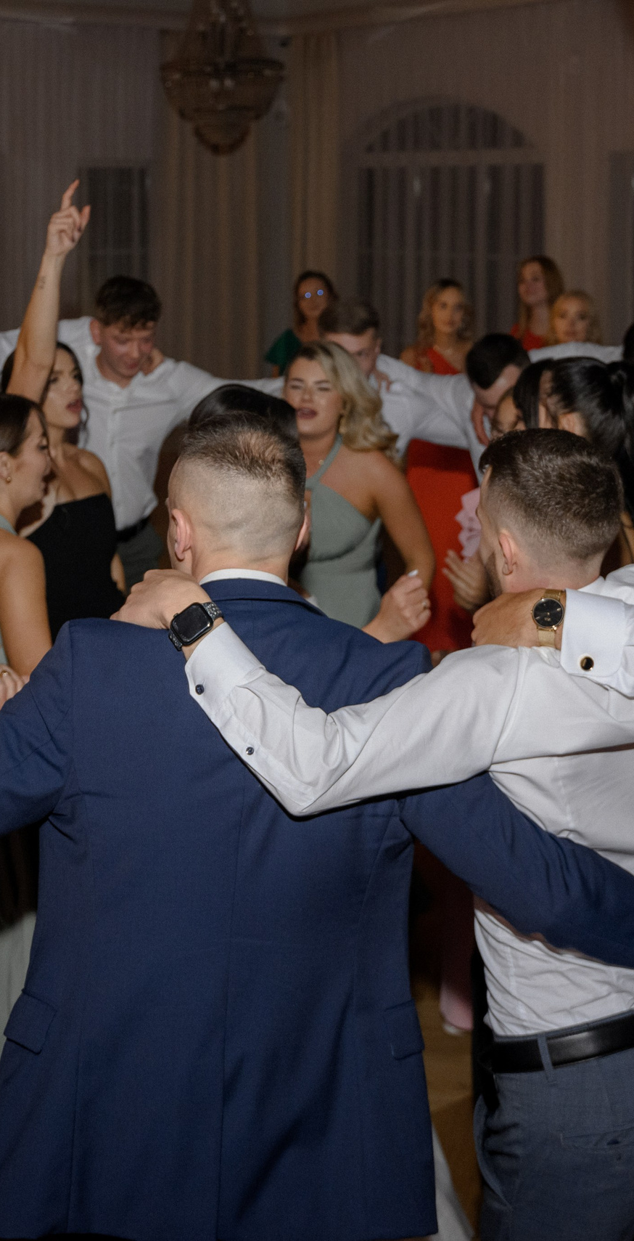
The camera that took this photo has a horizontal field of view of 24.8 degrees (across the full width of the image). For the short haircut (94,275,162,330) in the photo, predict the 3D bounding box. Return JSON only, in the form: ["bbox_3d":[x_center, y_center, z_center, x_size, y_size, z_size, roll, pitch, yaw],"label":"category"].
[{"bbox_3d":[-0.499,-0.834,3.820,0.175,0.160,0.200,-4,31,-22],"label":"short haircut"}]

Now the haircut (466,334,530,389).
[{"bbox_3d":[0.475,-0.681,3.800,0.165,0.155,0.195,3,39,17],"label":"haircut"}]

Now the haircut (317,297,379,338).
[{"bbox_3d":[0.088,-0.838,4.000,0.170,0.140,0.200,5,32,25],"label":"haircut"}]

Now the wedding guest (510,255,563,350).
[{"bbox_3d":[0.934,-0.689,6.100,0.450,1.680,0.300,5,11,23],"label":"wedding guest"}]

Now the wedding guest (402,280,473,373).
[{"bbox_3d":[0.501,-0.524,5.900,0.480,1.690,0.320,2,14,7],"label":"wedding guest"}]

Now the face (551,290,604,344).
[{"bbox_3d":[1.043,-1.209,5.800,0.190,0.230,0.190,1,14,7],"label":"face"}]

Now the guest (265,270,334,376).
[{"bbox_3d":[-0.015,-0.591,6.100,0.480,1.700,0.320,-1,14,-3],"label":"guest"}]

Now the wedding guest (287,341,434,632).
[{"bbox_3d":[0.059,0.230,3.350,0.500,1.690,0.420,3,14,12],"label":"wedding guest"}]

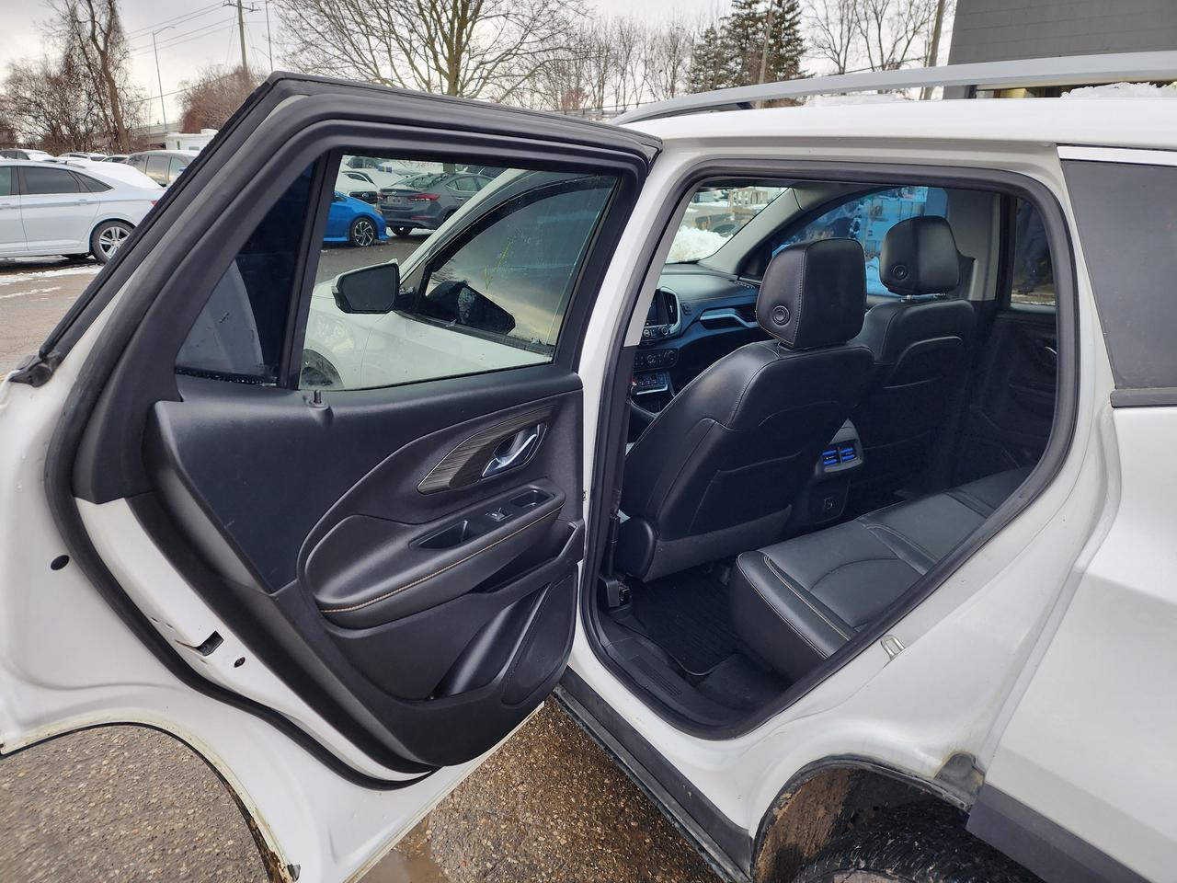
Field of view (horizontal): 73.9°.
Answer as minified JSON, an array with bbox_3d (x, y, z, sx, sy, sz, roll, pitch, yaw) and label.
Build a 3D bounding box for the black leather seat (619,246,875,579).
[{"bbox_3d":[0.293,-0.101,2.147,0.530,0.960,0.850,-11,23,-33],"label":"black leather seat"}]

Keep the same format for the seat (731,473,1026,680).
[{"bbox_3d":[1.010,0.348,1.896,1.280,0.400,0.610,-11,23,-33],"label":"seat"}]

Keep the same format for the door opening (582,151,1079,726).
[{"bbox_3d":[0.353,0.063,1.479,0.210,1.130,1.000,-11,23,-33],"label":"door opening"}]

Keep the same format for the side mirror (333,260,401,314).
[{"bbox_3d":[-0.732,-0.506,2.536,0.213,0.160,0.150,-11,23,-33],"label":"side mirror"}]

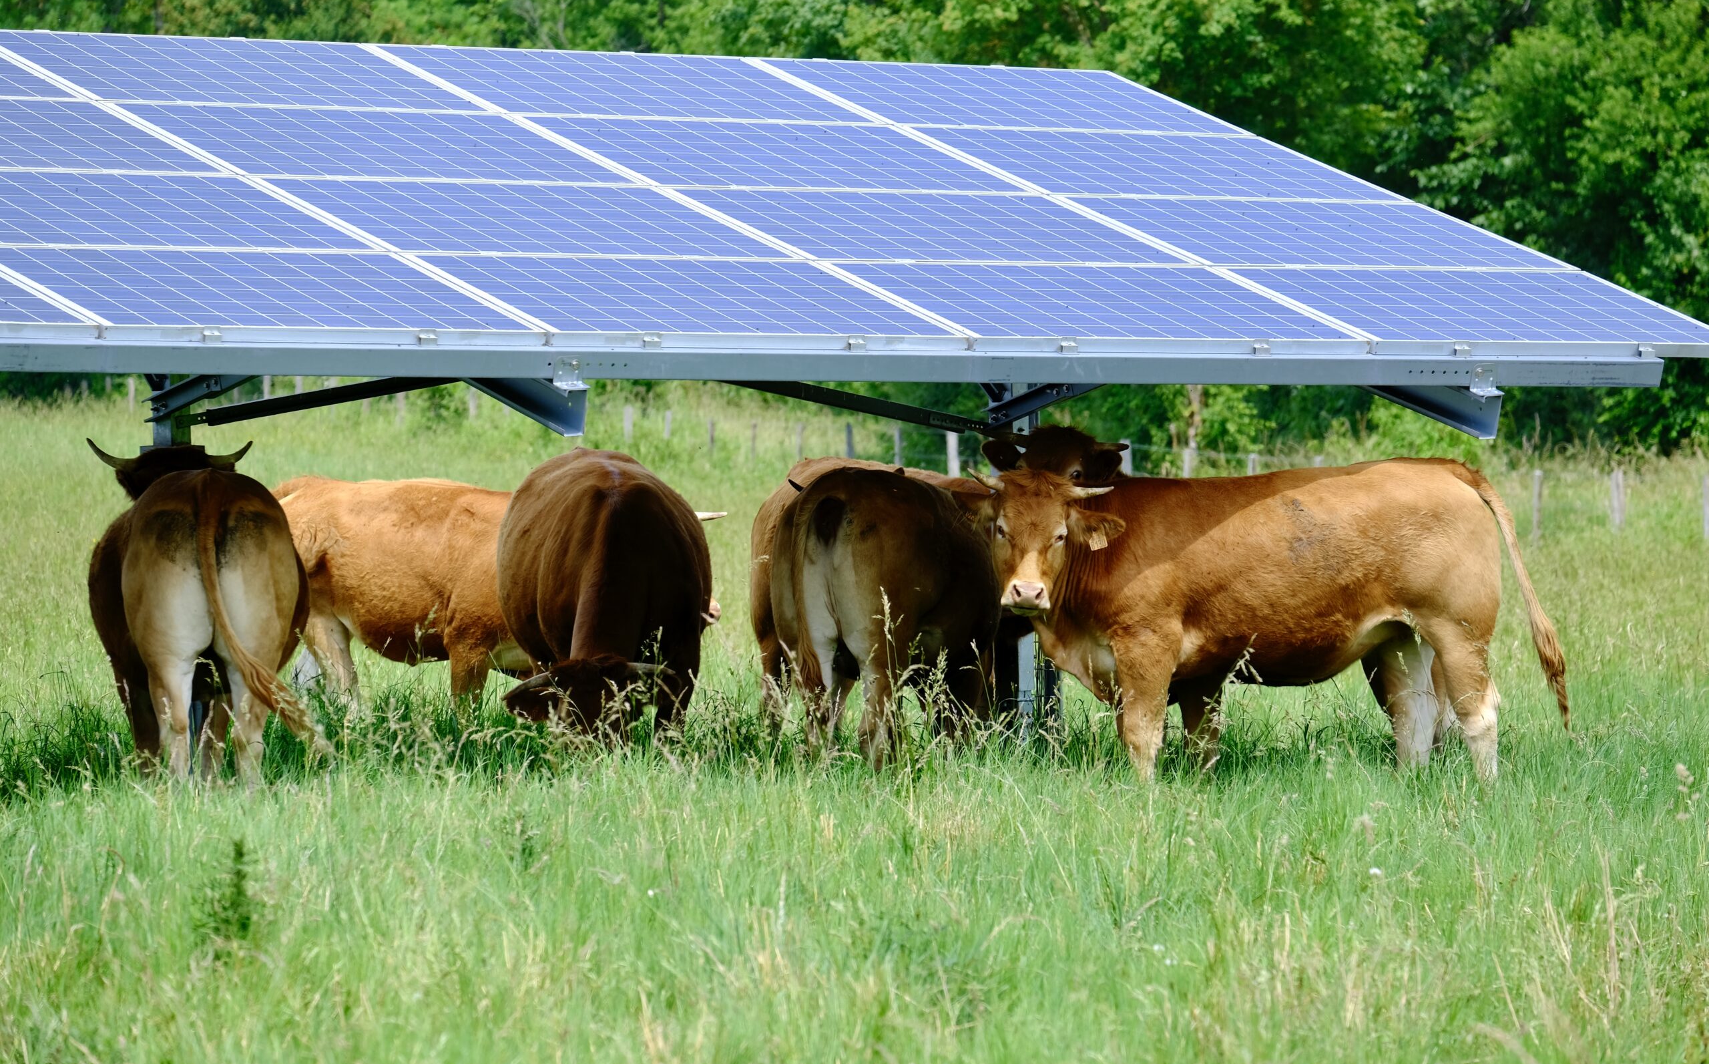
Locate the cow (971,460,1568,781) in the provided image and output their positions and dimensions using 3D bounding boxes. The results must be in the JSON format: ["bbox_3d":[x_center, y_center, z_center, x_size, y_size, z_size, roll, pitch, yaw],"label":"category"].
[{"bbox_3d":[1.417,0.330,38.189,2.050,1.170,0.680,0,1,-6],"label":"cow"}]

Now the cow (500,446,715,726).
[{"bbox_3d":[-0.934,0.274,40.989,0.780,1.180,2.000,0,1,3],"label":"cow"}]

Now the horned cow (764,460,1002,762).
[{"bbox_3d":[0.134,0.317,39.189,0.730,1.160,1.820,0,1,19],"label":"horned cow"}]

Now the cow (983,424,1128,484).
[{"bbox_3d":[1.383,0.260,39.589,1.900,1.260,0.660,0,1,-18],"label":"cow"}]

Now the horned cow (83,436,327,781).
[{"bbox_3d":[-2.226,0.306,37.289,0.750,1.250,1.950,0,1,-7],"label":"horned cow"}]

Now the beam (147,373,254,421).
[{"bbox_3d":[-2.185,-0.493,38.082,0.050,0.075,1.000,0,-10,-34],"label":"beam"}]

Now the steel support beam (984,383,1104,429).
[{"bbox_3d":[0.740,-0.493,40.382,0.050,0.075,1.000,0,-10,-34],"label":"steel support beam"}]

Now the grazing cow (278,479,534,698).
[{"bbox_3d":[-1.453,0.271,44.190,1.850,1.070,0.660,0,1,-12],"label":"grazing cow"}]

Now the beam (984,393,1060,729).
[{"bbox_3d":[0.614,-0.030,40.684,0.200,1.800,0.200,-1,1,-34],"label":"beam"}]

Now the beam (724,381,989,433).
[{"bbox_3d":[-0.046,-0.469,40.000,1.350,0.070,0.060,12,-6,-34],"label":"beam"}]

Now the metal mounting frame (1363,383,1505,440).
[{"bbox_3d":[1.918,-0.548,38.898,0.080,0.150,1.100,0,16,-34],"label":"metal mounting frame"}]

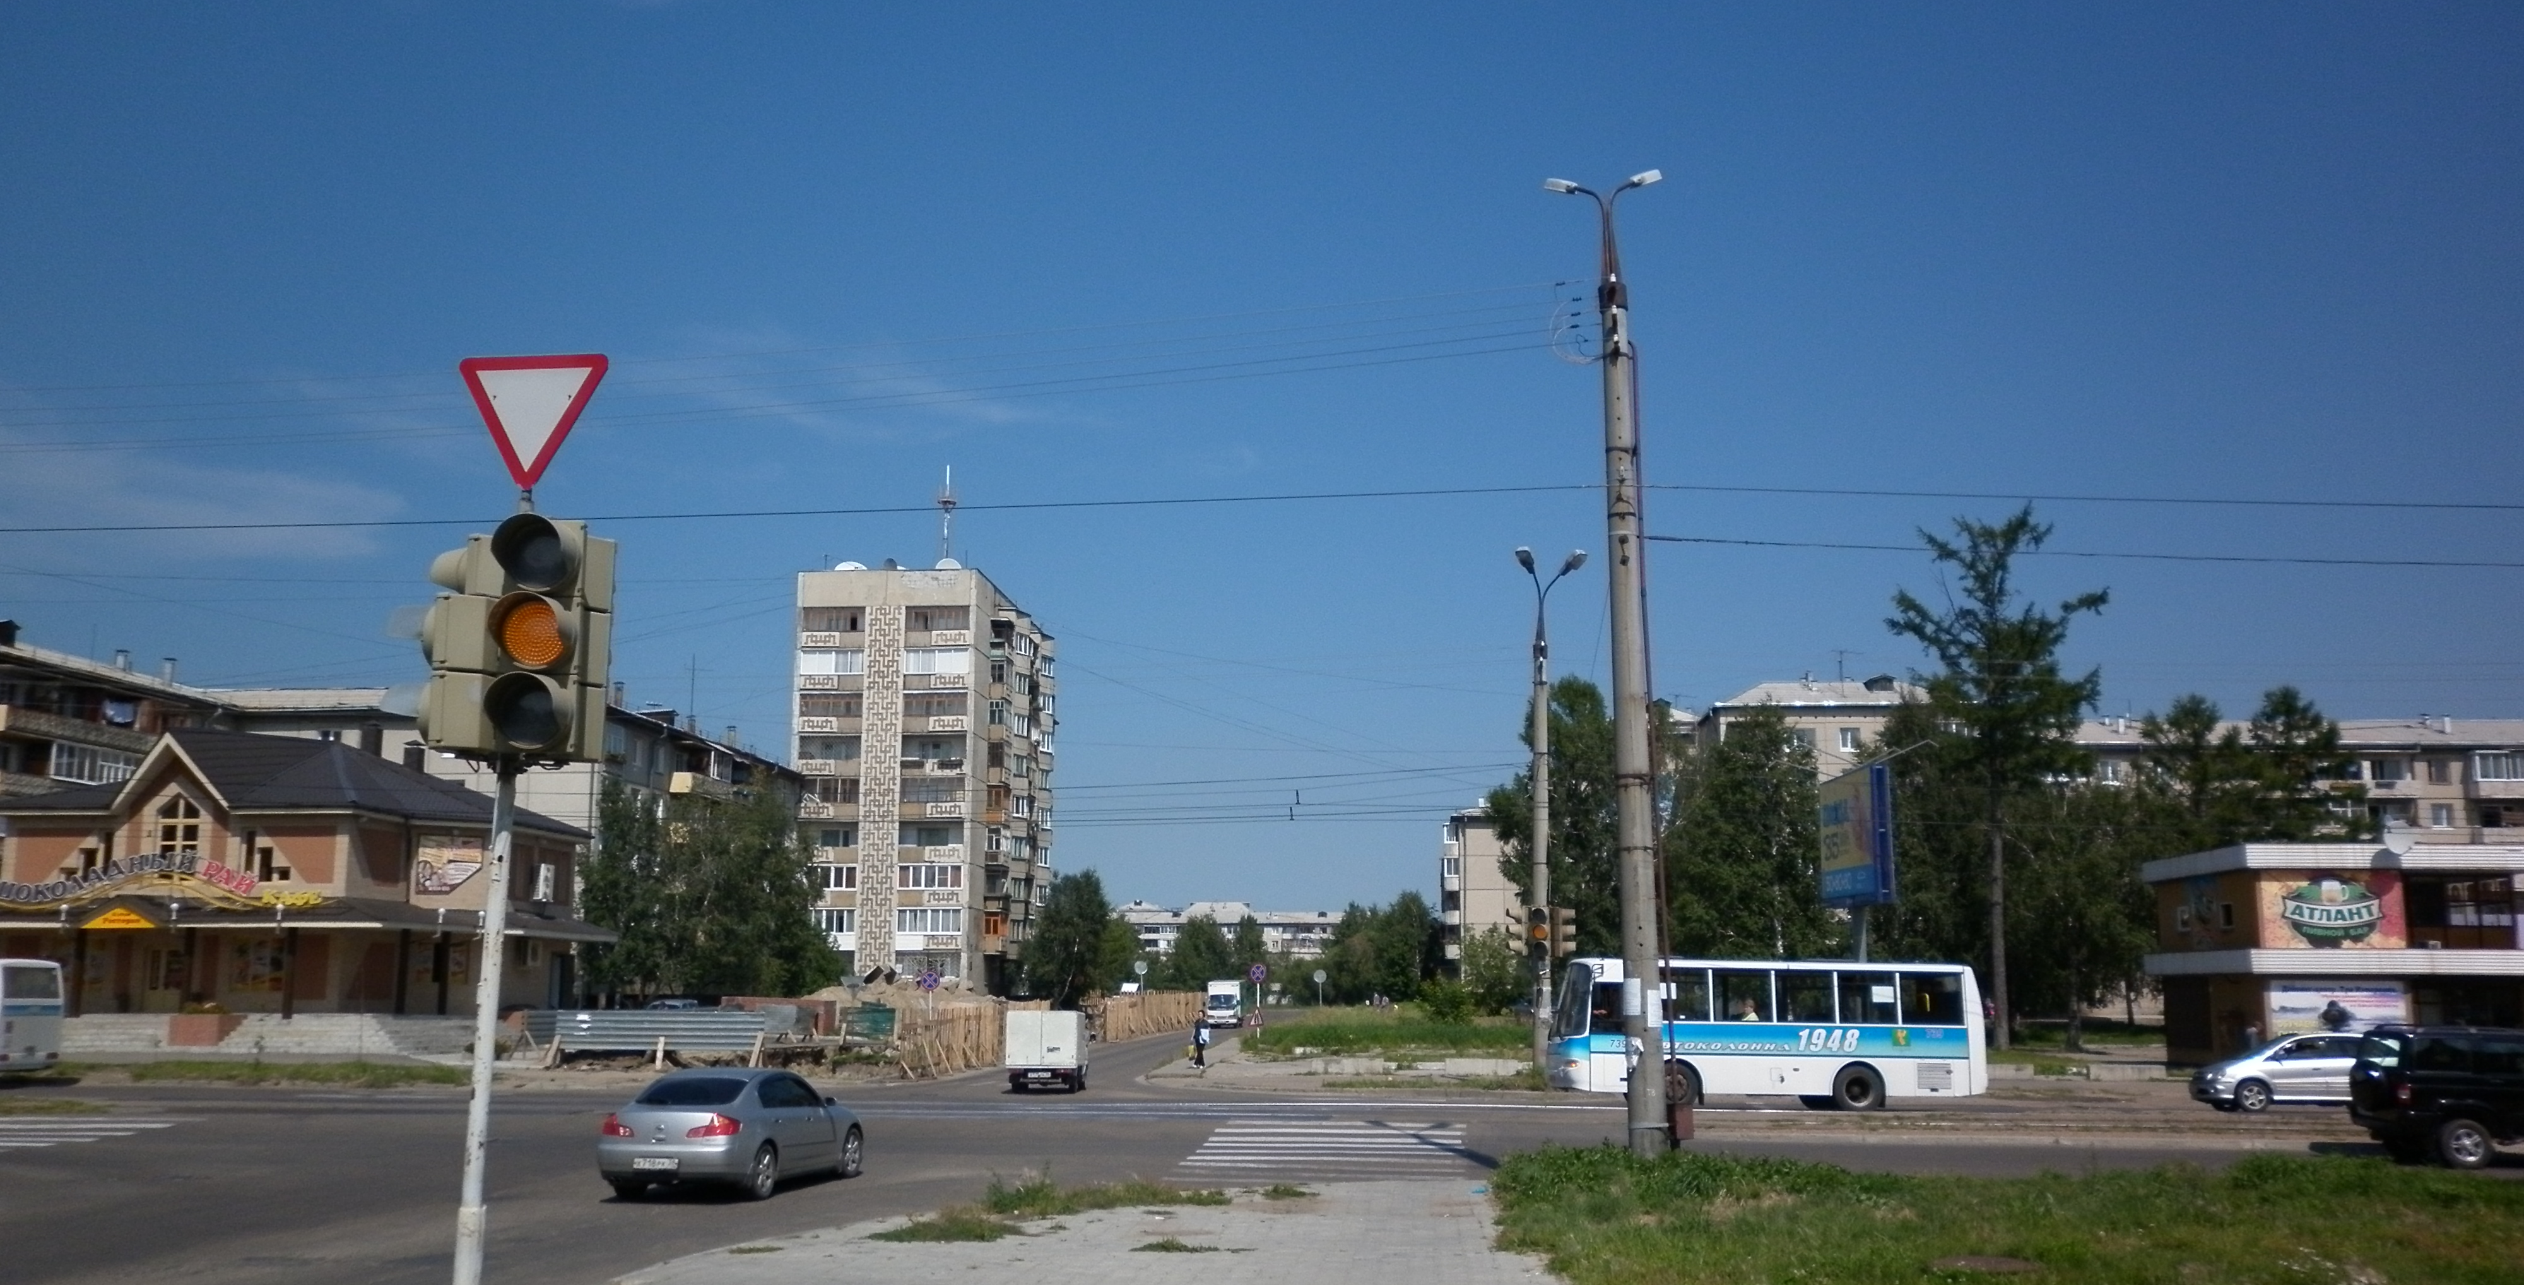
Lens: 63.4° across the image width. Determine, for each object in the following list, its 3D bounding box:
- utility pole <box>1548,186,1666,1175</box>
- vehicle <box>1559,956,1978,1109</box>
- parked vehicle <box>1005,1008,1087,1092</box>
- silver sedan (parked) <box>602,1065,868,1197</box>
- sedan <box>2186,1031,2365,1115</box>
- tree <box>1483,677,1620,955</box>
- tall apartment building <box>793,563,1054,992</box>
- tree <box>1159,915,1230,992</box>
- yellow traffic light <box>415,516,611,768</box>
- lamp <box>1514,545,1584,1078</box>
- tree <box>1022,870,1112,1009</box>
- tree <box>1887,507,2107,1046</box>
[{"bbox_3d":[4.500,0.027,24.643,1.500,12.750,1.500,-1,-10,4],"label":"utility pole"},{"bbox_3d":[10.087,7.876,41.589,8.380,3.070,2.420,-1,-9,7],"label":"vehicle"},{"bbox_3d":[-5.009,9.688,48.562,1.630,1.900,4.150,0,-10,1],"label":"parked vehicle"},{"bbox_3d":[-6.419,5.990,25.309,1.780,1.470,4.670,-1,-9,10],"label":"silver sedan (parked)"},{"bbox_3d":[21.324,8.745,41.331,4.500,1.580,1.720,-1,-10,4],"label":"sedan"},{"bbox_3d":[12.322,8.809,84.698,6.200,14.910,6.000,0,-9,0],"label":"tree"},{"bbox_3d":[-23.335,11.699,146.491,12.600,28.500,28.000,-1,-10,4],"label":"tall apartment building"},{"bbox_3d":[-7.140,32.509,212.527,7.400,8.910,7.000,0,-9,0],"label":"tree"},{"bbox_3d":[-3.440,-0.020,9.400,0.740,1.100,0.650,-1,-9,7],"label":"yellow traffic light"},{"bbox_3d":[6.608,3.925,47.210,1.600,12.350,1.500,-1,-10,4],"label":"lamp"},{"bbox_3d":[-11.189,17.222,116.734,5.100,8.370,5.000,0,-9,0],"label":"tree"},{"bbox_3d":[25.585,4.581,71.218,7.400,19.050,7.000,0,-9,0],"label":"tree"}]

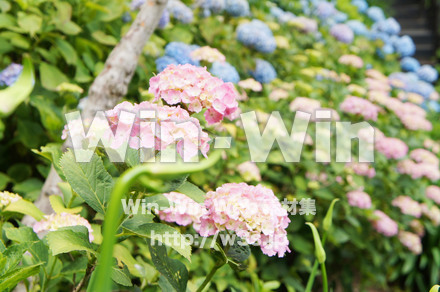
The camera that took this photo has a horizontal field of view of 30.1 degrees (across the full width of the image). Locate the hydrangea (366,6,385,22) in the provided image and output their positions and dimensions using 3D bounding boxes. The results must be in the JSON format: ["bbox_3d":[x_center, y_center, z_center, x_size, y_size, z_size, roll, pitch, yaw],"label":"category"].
[{"bbox_3d":[1.181,-0.995,6.200,0.140,0.119,0.130,0,8,0],"label":"hydrangea"}]

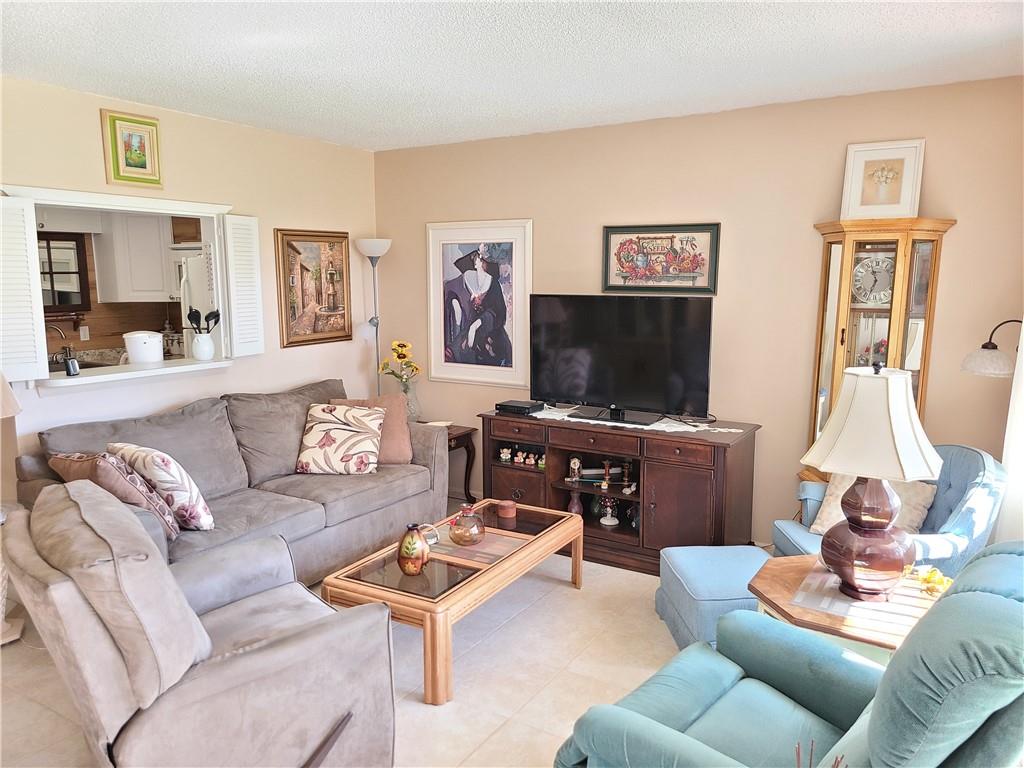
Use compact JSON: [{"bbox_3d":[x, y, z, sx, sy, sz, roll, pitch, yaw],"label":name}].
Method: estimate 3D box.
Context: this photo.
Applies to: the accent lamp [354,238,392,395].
[{"bbox_3d":[-0.963,-0.123,5.508,0.270,1.790,0.270,5,10,32],"label":"accent lamp"}]

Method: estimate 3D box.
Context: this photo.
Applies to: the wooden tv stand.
[{"bbox_3d":[0.588,0.580,4.446,1.500,0.742,0.580,5,9,32],"label":"wooden tv stand"}]

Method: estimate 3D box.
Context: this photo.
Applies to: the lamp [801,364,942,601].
[{"bbox_3d":[1.166,0.308,2.493,0.410,0.760,0.410,5,10,32],"label":"lamp"}]

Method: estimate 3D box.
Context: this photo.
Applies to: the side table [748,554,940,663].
[{"bbox_3d":[1.147,0.948,2.575,0.655,0.530,0.655,5,10,32],"label":"side table"}]

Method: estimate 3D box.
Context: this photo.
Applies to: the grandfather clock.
[{"bbox_3d":[1.738,0.129,3.802,0.650,1.825,0.350,5,9,32],"label":"grandfather clock"}]

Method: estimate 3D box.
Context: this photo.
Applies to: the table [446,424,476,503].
[{"bbox_3d":[-0.594,0.572,5.281,0.580,0.520,0.440,5,9,32],"label":"table"}]

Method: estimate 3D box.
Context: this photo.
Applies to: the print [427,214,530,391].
[{"bbox_3d":[-0.235,-0.539,5.213,0.850,1.095,0.035,5,10,32],"label":"print"}]

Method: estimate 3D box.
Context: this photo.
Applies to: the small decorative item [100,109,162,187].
[{"bbox_3d":[-1.994,-1.227,4.044,0.035,0.370,0.320,5,10,32],"label":"small decorative item"}]

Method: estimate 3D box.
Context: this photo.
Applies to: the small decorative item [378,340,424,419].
[{"bbox_3d":[-0.770,-0.006,5.315,0.290,0.580,0.280,0,8,0],"label":"small decorative item"}]

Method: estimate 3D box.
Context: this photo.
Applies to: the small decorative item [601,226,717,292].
[{"bbox_3d":[0.856,-0.723,4.480,0.720,0.400,0.030,5,10,32],"label":"small decorative item"}]

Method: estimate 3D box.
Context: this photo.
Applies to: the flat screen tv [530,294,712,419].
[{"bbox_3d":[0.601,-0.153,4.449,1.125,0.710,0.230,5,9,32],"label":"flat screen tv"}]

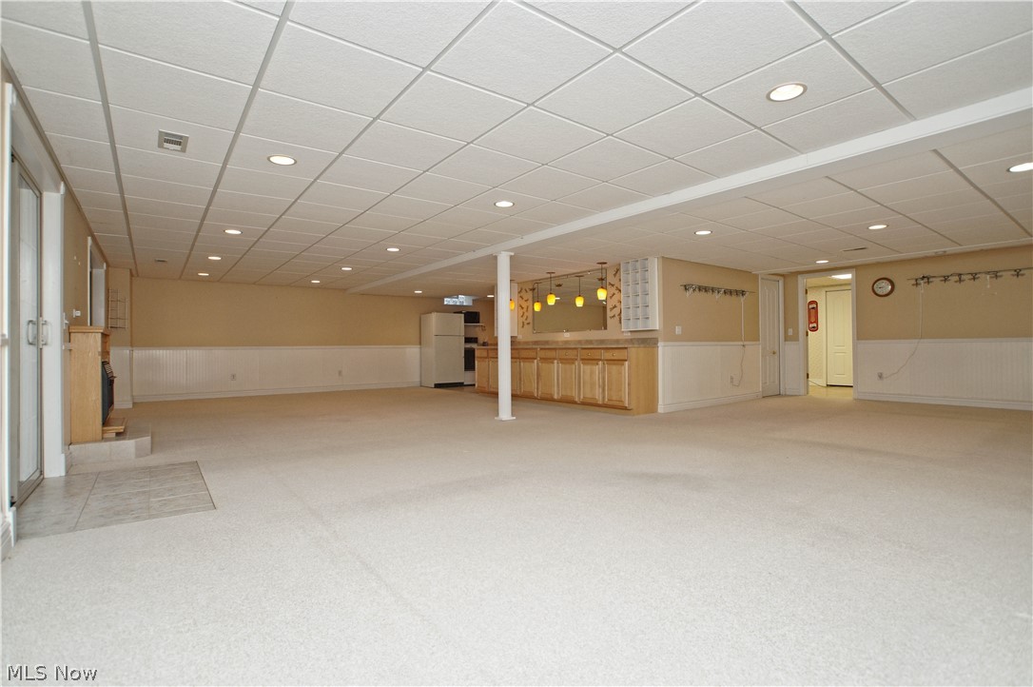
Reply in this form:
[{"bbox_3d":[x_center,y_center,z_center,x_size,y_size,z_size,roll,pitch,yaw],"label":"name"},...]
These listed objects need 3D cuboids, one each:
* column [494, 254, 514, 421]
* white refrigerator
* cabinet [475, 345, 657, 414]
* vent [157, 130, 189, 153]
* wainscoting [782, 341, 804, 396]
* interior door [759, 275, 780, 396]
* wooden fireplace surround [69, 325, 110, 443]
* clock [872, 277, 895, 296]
[{"bbox_3d":[-0.151,-0.101,5.843,0.190,2.126,0.190,0,0,-37],"label":"column"},{"bbox_3d":[-1.712,0.155,10.586,0.760,1.650,0.720,0,0,-37],"label":"white refrigerator"},{"bbox_3d":[0.565,0.502,7.679,0.610,0.920,3.800,0,0,-37],"label":"cabinet"},{"bbox_3d":[-2.121,-1.239,2.835,0.150,0.025,0.290,0,0,-37],"label":"vent"},{"bbox_3d":[5.041,0.457,8.403,0.030,0.970,0.250,0,0,-37],"label":"wainscoting"},{"bbox_3d":[4.548,-0.086,8.239,0.710,2.050,0.050,0,0,-37],"label":"interior door"},{"bbox_3d":[-3.732,0.337,4.045,0.210,0.950,0.840,0,0,-37],"label":"wooden fireplace surround"},{"bbox_3d":[5.897,-0.895,7.372,0.050,0.320,0.320,0,0,-37],"label":"clock"}]

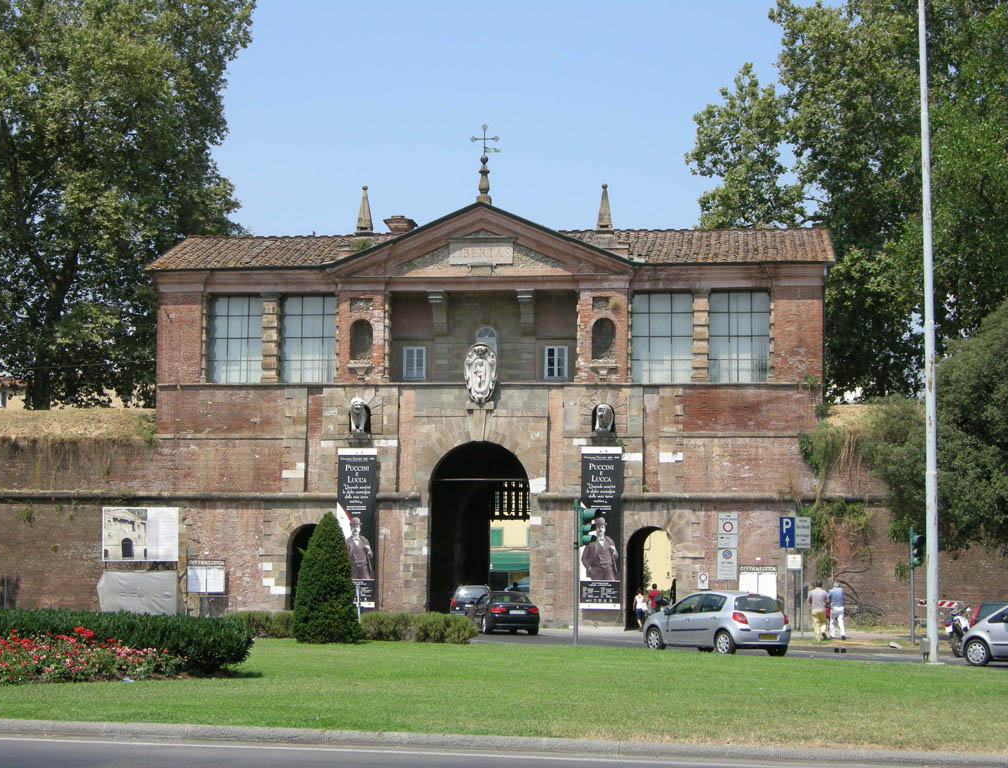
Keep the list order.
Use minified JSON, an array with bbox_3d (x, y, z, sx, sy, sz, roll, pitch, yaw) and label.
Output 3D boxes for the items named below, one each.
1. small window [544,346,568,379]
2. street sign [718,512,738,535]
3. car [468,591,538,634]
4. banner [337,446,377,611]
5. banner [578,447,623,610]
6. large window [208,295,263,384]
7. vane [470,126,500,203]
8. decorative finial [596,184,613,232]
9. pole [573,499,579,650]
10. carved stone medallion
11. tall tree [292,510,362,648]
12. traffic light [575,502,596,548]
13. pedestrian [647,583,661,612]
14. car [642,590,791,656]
[{"bbox_3d":[1.978,-0.801,69.097,0.907,1.272,0.150,0,-6,6],"label":"small window"},{"bbox_3d":[7.344,4.564,60.000,0.660,0.710,0.050,0,-6,7],"label":"street sign"},{"bbox_3d":[0.013,7.515,60.498,1.790,1.380,4.550,2,-6,-10],"label":"car"},{"bbox_3d":[-5.484,5.418,68.657,1.557,5.992,0.060,0,-6,6],"label":"banner"},{"bbox_3d":[3.540,5.265,66.938,1.500,5.952,0.080,0,-6,6],"label":"banner"},{"bbox_3d":[-10.423,-1.721,70.933,2.214,3.355,0.200,0,-6,6],"label":"large window"},{"bbox_3d":[-0.701,-8.321,69.531,1.146,3.093,0.570,0,-6,6],"label":"vane"},{"bbox_3d":[3.828,-6.742,69.857,0.570,1.821,0.570,0,-6,6],"label":"decorative finial"},{"bbox_3d":[1.860,4.880,47.250,0.110,3.754,0.110,0,-6,0],"label":"pole"},{"bbox_3d":[-0.869,-0.392,68.542,1.223,2.332,0.500,0,-6,6],"label":"carved stone medallion"},{"bbox_3d":[-4.792,5.254,49.800,1.870,3.500,1.870,0,-6,6],"label":"tall tree"},{"bbox_3d":[2.183,3.669,47.384,0.420,1.060,0.340,-4,-8,35],"label":"traffic light"},{"bbox_3d":[5.414,8.116,66.406,0.500,1.740,0.400,0,-6,6],"label":"pedestrian"},{"bbox_3d":[4.925,5.625,43.243,1.720,1.490,3.980,4,-8,-32],"label":"car"}]

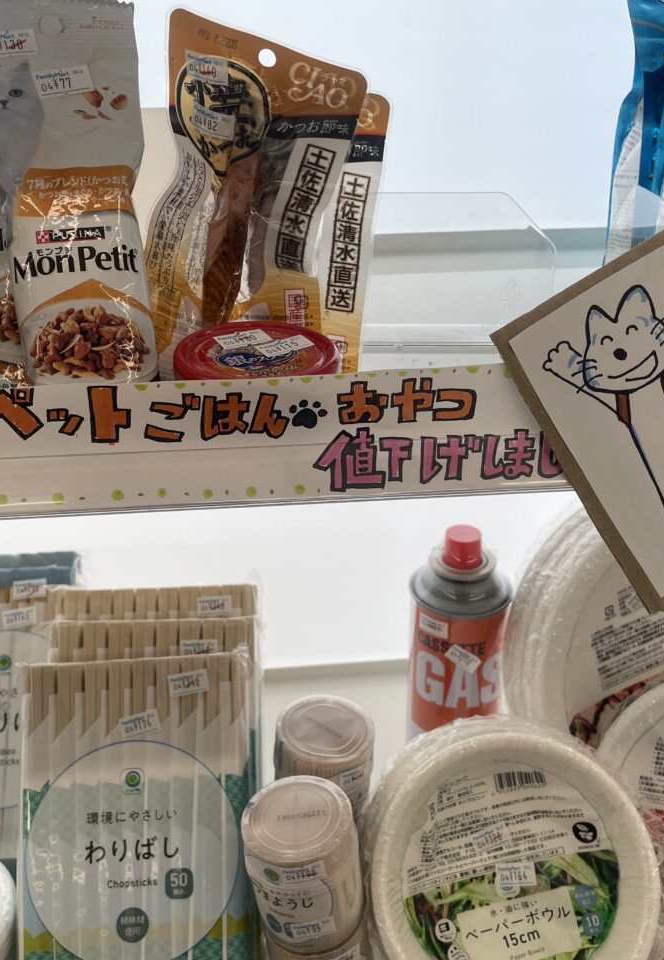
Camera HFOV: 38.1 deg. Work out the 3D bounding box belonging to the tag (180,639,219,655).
[{"bbox_3d":[-0.078,0.101,0.568,0.022,0.012,0.002,-1,-3,-2],"label":"tag"}]

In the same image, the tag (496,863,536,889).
[{"bbox_3d":[0.101,0.217,0.528,0.022,0.012,0.002,-3,-15,1],"label":"tag"}]

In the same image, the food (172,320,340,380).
[{"bbox_3d":[-0.032,-0.043,0.417,0.070,0.028,0.070,-3,31,-4],"label":"food"}]

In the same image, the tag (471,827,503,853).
[{"bbox_3d":[0.090,0.203,0.543,0.022,0.012,0.002,-21,-13,-3],"label":"tag"}]

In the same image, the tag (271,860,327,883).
[{"bbox_3d":[-0.014,0.193,0.470,0.021,0.012,0.003,-10,27,-6],"label":"tag"}]

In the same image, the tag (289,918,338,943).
[{"bbox_3d":[-0.009,0.226,0.484,0.021,0.012,0.003,-9,27,-6],"label":"tag"}]

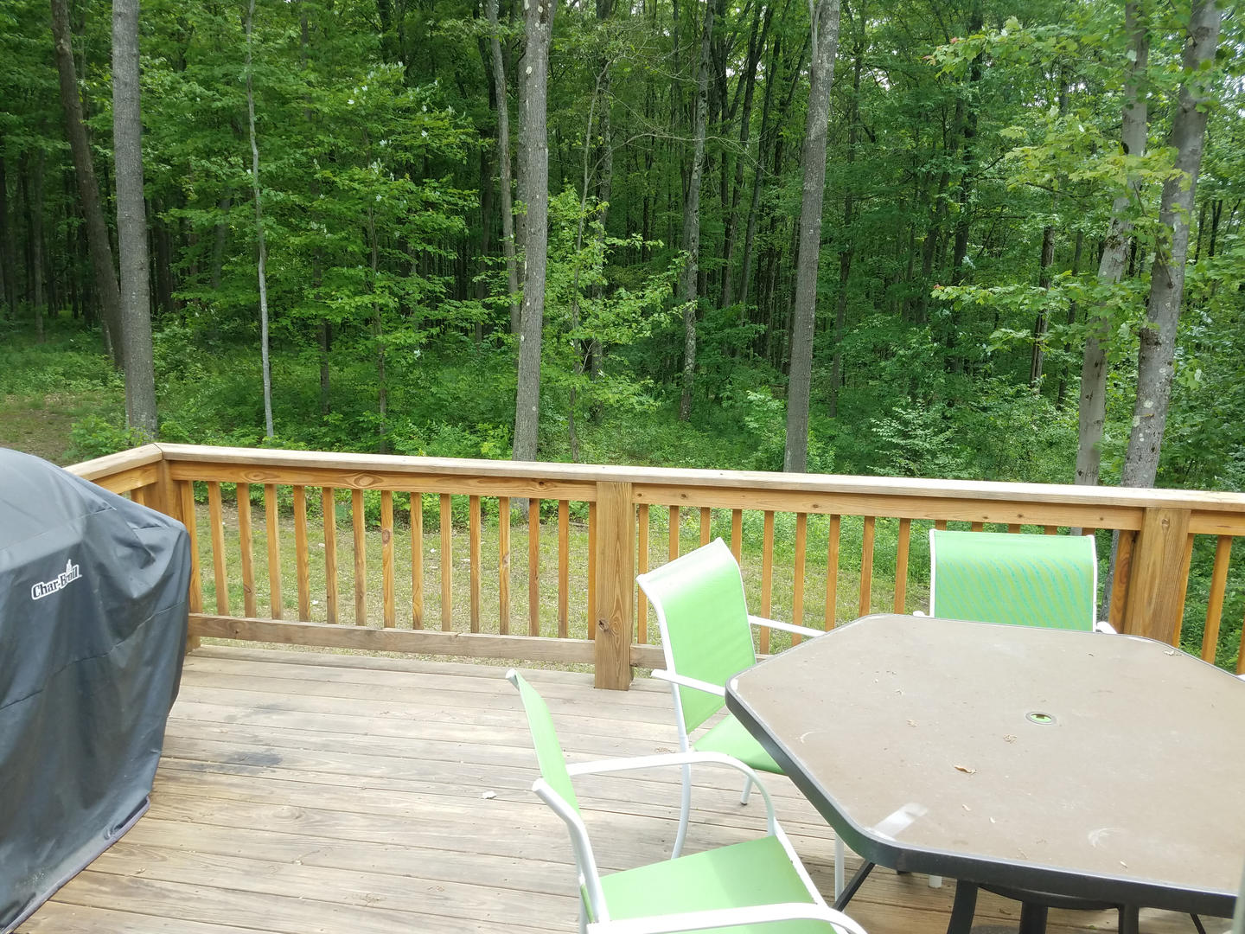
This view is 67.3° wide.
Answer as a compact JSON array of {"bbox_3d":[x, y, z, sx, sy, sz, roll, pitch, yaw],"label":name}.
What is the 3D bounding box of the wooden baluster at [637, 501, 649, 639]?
[{"bbox_3d":[0.089,0.437,3.829,0.038,0.630,0.038,2,10,9],"label":"wooden baluster"}]

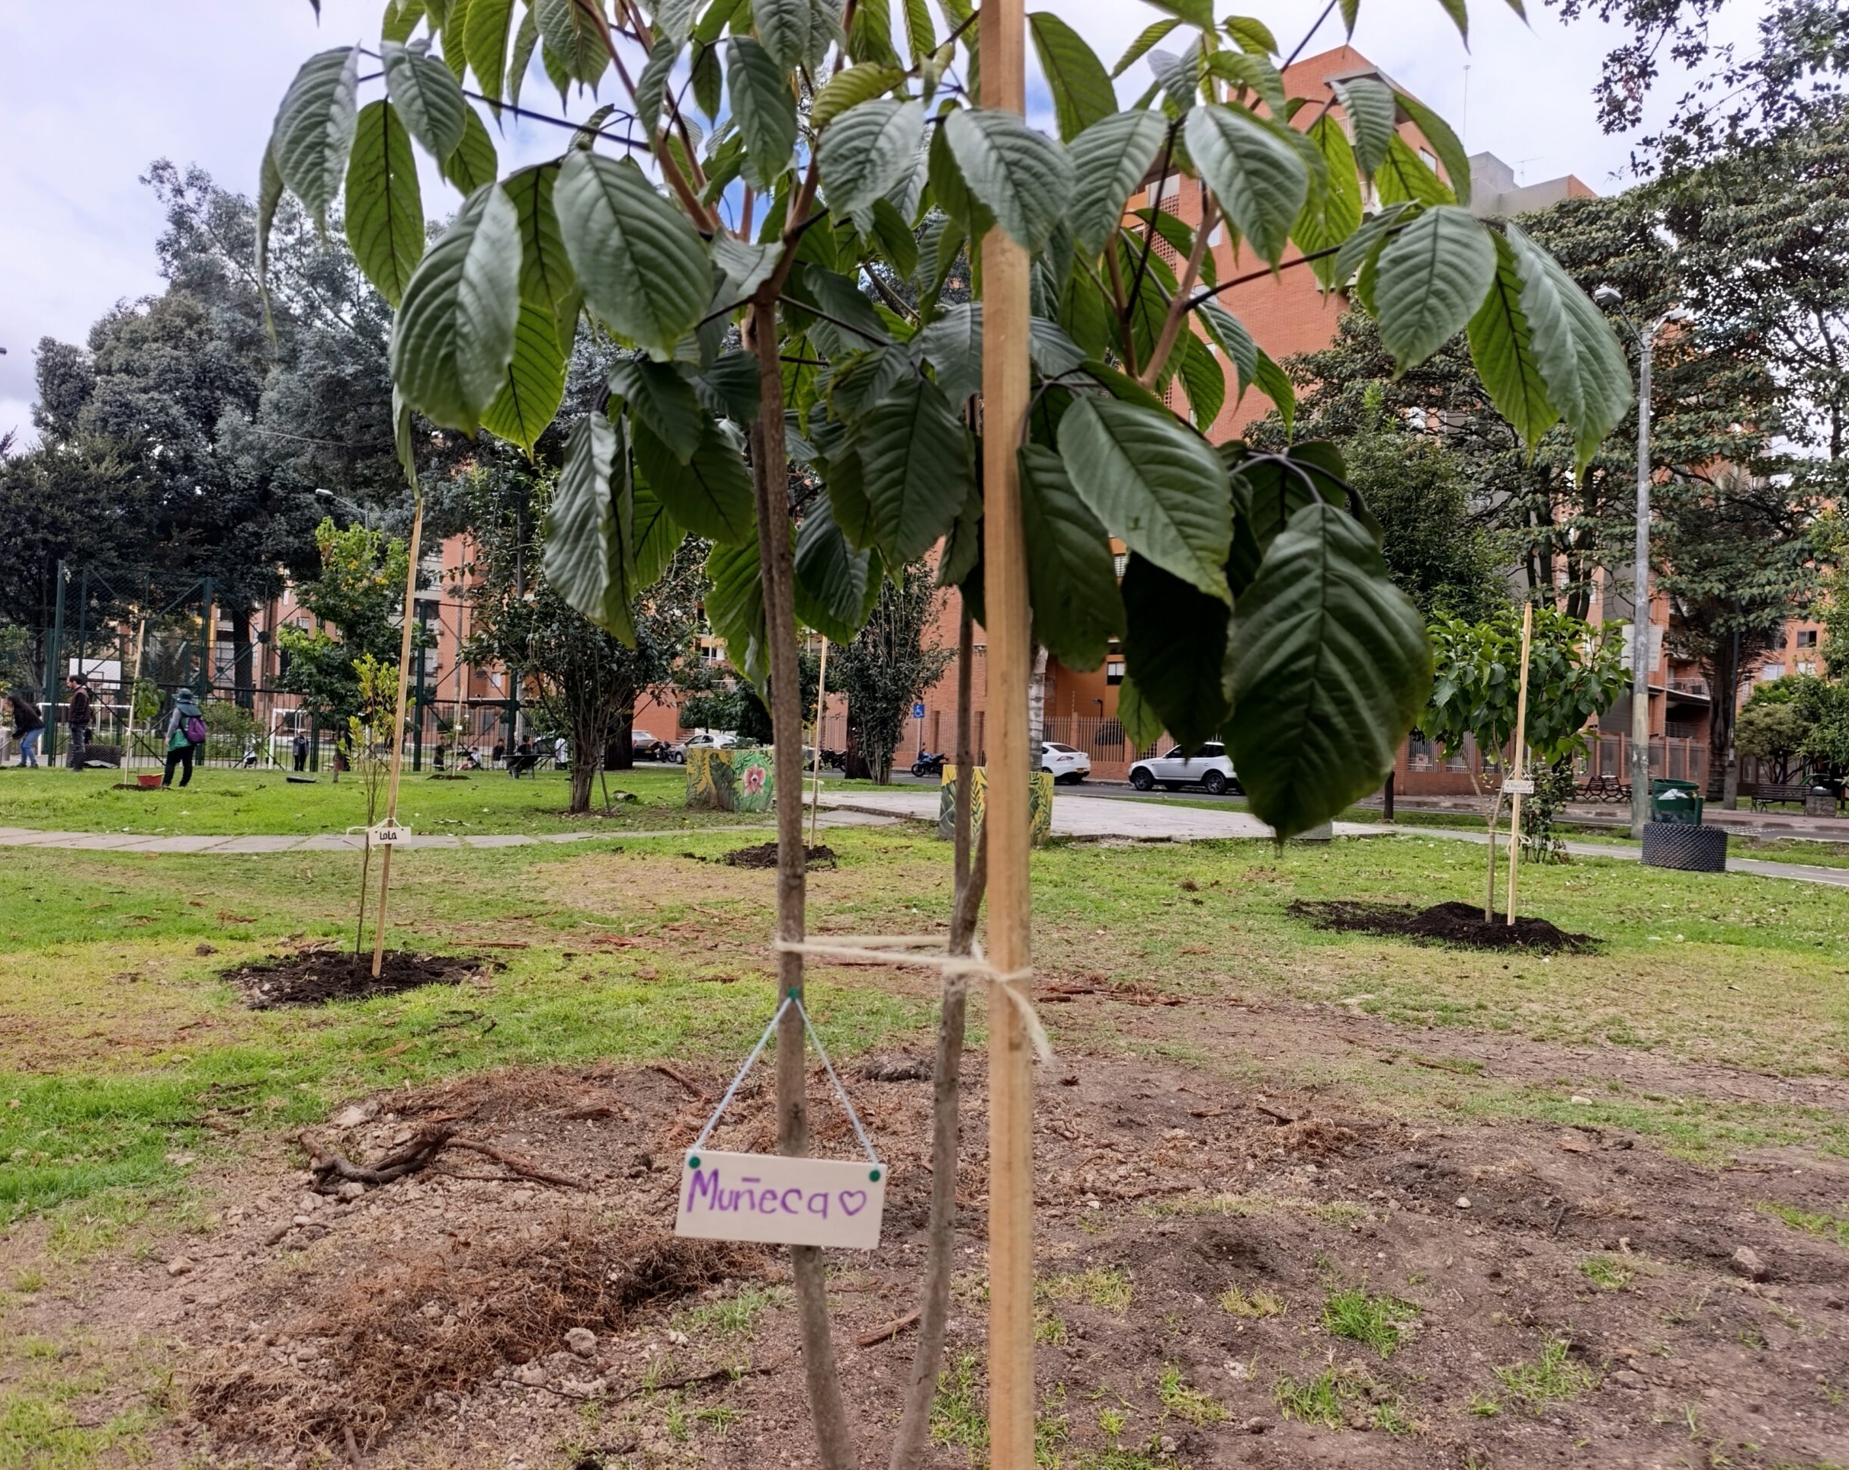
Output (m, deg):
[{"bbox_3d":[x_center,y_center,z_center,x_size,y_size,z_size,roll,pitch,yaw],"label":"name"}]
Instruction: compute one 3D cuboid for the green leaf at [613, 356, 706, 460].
[{"bbox_3d":[-0.269,-0.331,1.320,0.075,0.110,0.045,-30,-15,-9],"label":"green leaf"}]

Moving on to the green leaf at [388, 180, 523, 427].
[{"bbox_3d":[-0.396,-0.364,1.100,0.095,0.205,0.045,7,-14,13],"label":"green leaf"}]

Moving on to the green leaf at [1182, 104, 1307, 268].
[{"bbox_3d":[0.312,-0.535,1.270,0.095,0.175,0.050,-23,-18,3],"label":"green leaf"}]

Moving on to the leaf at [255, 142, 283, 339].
[{"bbox_3d":[-0.642,-0.484,1.270,0.028,0.190,0.070,-1,-3,-15],"label":"leaf"}]

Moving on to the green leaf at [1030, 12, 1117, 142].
[{"bbox_3d":[0.159,-0.706,1.420,0.080,0.175,0.040,-20,11,-5],"label":"green leaf"}]

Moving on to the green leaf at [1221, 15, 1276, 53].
[{"bbox_3d":[0.374,-0.809,1.500,0.080,0.040,0.030,37,9,-6],"label":"green leaf"}]

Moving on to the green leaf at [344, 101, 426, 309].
[{"bbox_3d":[-0.530,-0.522,1.280,0.080,0.205,0.035,-6,11,-9],"label":"green leaf"}]

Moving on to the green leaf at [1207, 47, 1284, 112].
[{"bbox_3d":[0.353,-0.716,1.420,0.060,0.085,0.050,-32,-16,-39],"label":"green leaf"}]

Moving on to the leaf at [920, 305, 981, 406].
[{"bbox_3d":[0.036,-0.416,1.420,0.085,0.125,0.050,3,-27,1],"label":"leaf"}]

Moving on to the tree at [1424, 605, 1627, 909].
[{"bbox_3d":[4.193,0.187,9.100,1.400,2.150,1.350,2,0,22],"label":"tree"}]

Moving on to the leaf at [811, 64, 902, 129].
[{"bbox_3d":[-0.072,-0.698,1.420,0.120,0.050,0.045,-30,5,0],"label":"leaf"}]

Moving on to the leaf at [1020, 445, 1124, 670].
[{"bbox_3d":[0.137,-0.164,1.200,0.080,0.205,0.045,-15,-6,6],"label":"leaf"}]

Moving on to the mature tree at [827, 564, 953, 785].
[{"bbox_3d":[-0.959,-1.807,38.000,3.500,6.400,3.400,2,-1,0],"label":"mature tree"}]

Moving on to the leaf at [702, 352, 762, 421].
[{"bbox_3d":[-0.211,-0.381,1.420,0.075,0.090,0.035,-16,-11,-3],"label":"leaf"}]

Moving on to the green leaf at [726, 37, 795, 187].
[{"bbox_3d":[-0.172,-0.662,1.380,0.060,0.160,0.045,-15,-12,3],"label":"green leaf"}]

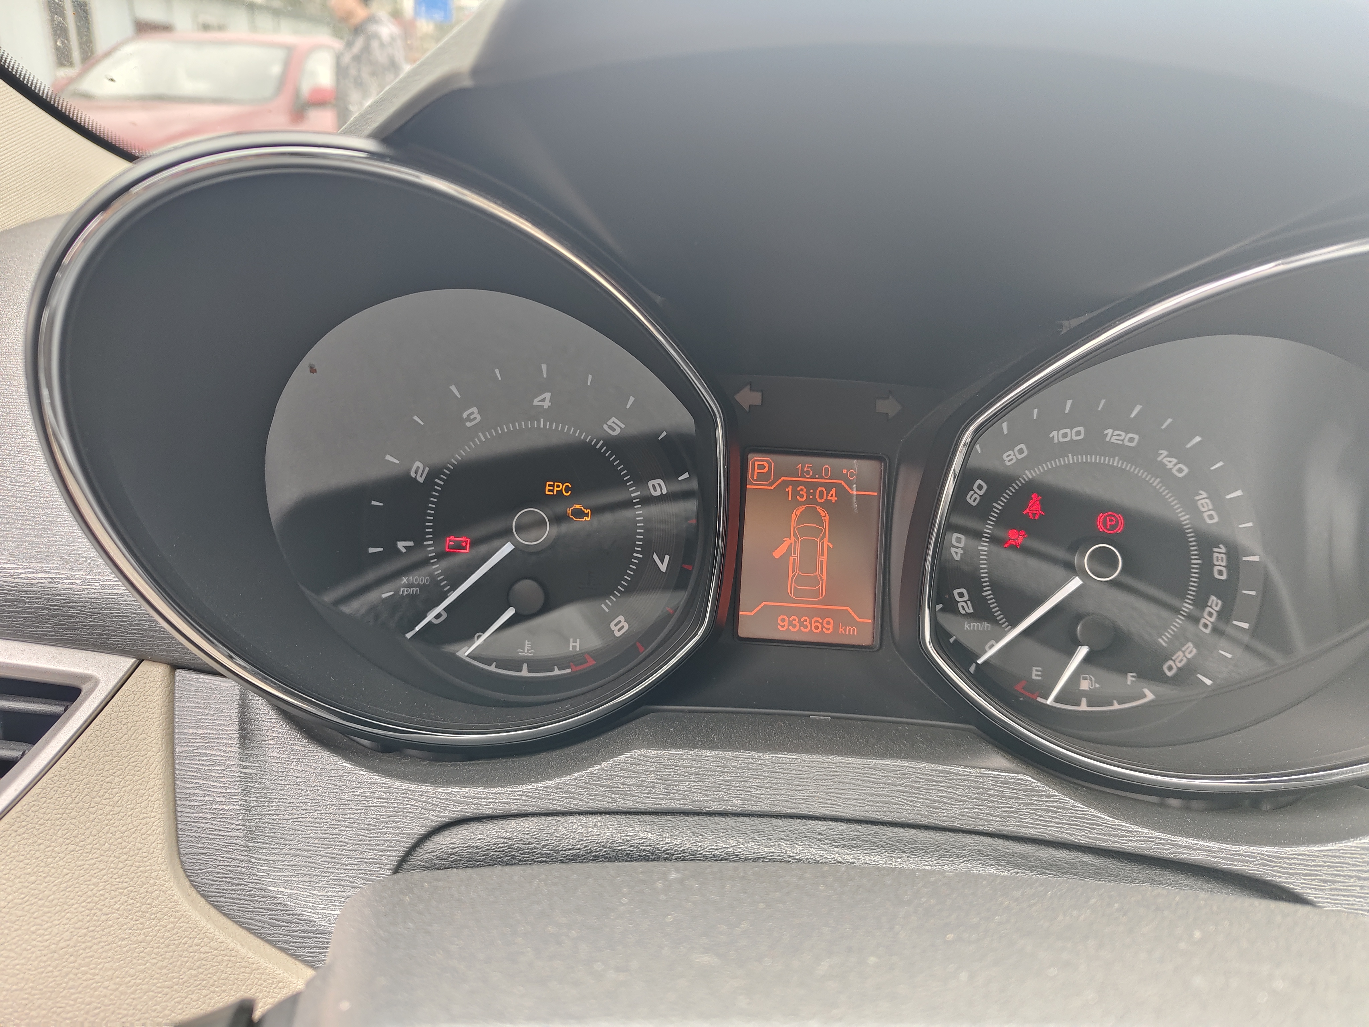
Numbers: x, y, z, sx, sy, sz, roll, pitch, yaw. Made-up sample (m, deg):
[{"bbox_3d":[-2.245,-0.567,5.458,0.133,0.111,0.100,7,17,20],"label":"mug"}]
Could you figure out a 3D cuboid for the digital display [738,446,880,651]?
[{"bbox_3d":[0.042,0.012,0.307,0.046,0.062,0.008,3,-4,1],"label":"digital display"}]

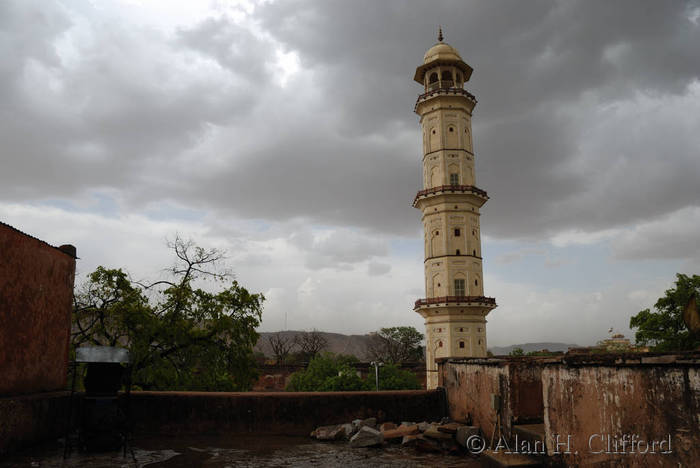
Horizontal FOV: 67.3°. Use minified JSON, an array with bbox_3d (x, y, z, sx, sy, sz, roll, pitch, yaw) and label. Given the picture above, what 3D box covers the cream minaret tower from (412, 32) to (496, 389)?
[{"bbox_3d":[10.629,-2.689,55.256,8.010,42.910,8.010,0,-14,0],"label":"cream minaret tower"}]

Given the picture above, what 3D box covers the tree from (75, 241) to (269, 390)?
[{"bbox_3d":[-7.438,5.303,20.327,8.100,10.720,7.500,0,-14,0],"label":"tree"}]

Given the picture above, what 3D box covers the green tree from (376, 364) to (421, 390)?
[{"bbox_3d":[3.954,13.059,41.062,3.400,5.550,4.400,0,-14,0],"label":"green tree"}]

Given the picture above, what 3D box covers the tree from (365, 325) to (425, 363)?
[{"bbox_3d":[6.286,18.855,75.682,8.960,10.920,8.500,0,-14,0],"label":"tree"}]

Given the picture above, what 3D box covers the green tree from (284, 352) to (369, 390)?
[{"bbox_3d":[-1.652,11.927,38.256,6.040,6.440,6.000,0,-14,0],"label":"green tree"}]

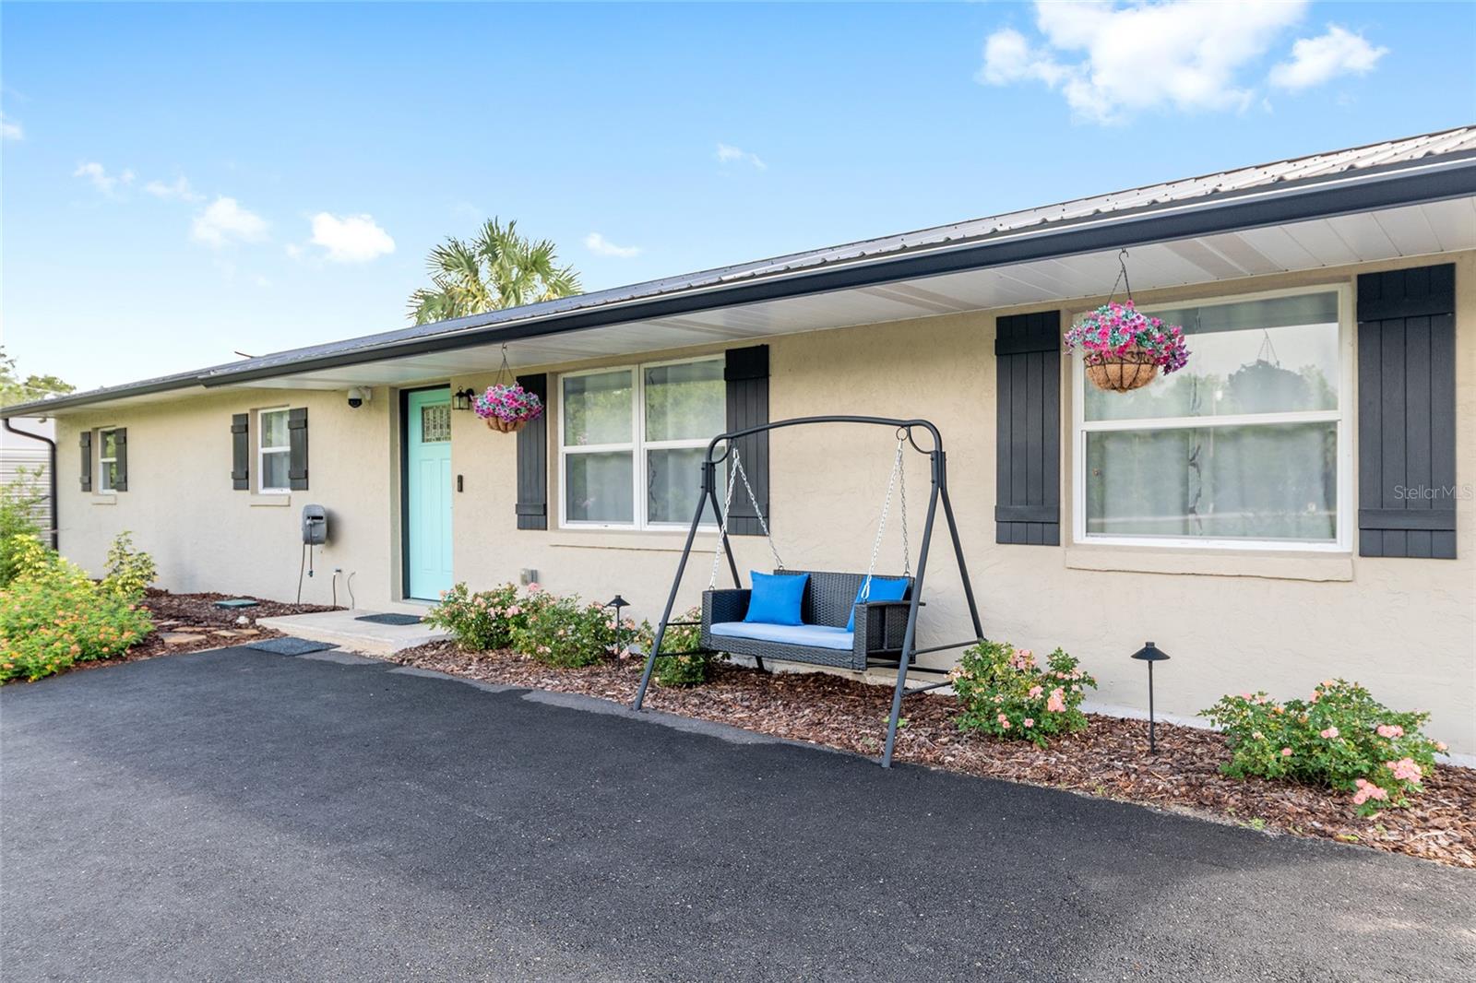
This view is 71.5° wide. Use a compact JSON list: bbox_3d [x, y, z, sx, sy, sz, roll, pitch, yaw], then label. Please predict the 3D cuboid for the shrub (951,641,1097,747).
[{"bbox_3d":[1.416,1.000,5.103,0.713,0.499,0.642,0,0,40],"label":"shrub"}]

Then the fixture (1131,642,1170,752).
[{"bbox_3d":[1.962,0.977,4.854,0.180,0.524,0.180,0,0,40],"label":"fixture"}]

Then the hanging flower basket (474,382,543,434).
[{"bbox_3d":[-1.597,-0.583,7.147,0.480,0.370,0.480,0,0,0],"label":"hanging flower basket"}]

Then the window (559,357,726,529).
[{"bbox_3d":[-0.769,-0.335,8.021,1.891,1.296,0.090,0,0,40],"label":"window"}]

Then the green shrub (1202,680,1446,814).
[{"bbox_3d":[2.385,1.023,4.224,0.869,0.468,0.738,0,0,40],"label":"green shrub"}]

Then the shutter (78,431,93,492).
[{"bbox_3d":[-9.791,-0.440,15.379,0.380,0.890,0.045,0,0,40],"label":"shutter"}]

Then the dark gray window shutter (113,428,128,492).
[{"bbox_3d":[-8.671,-0.447,14.395,0.360,0.890,0.042,0,0,40],"label":"dark gray window shutter"}]

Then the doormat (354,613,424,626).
[{"bbox_3d":[-3.151,1.191,9.503,0.750,0.012,0.470,0,0,40],"label":"doormat"}]

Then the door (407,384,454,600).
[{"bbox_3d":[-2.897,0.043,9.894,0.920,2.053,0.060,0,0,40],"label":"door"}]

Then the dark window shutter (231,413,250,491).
[{"bbox_3d":[-5.876,-0.463,12.092,0.380,0.890,0.045,0,0,40],"label":"dark window shutter"}]

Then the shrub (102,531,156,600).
[{"bbox_3d":[-7.179,0.868,12.101,0.620,0.820,0.620,0,0,40],"label":"shrub"}]

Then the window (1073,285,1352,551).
[{"bbox_3d":[2.443,-0.354,5.372,1.375,1.292,0.090,0,0,40],"label":"window"}]

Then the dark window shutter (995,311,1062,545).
[{"bbox_3d":[1.633,-0.348,5.787,0.376,1.303,0.045,0,0,40],"label":"dark window shutter"}]

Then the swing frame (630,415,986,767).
[{"bbox_3d":[0.441,0.432,5.924,1.850,1.725,1.170,0,0,44],"label":"swing frame"}]

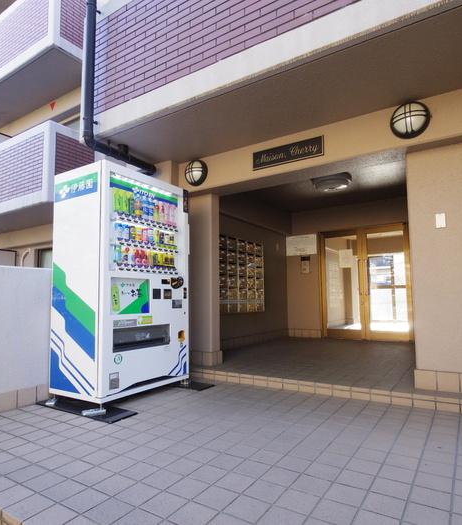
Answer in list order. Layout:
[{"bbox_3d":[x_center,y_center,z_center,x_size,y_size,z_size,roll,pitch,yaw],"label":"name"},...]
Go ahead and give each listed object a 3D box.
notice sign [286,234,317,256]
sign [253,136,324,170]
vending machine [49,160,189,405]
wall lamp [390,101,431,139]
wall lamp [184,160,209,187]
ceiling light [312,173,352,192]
[{"bbox_3d":[1.224,-0.295,5.985,0.540,0.340,0.020,-4,-6,31],"label":"notice sign"},{"bbox_3d":[0.523,-1.022,3.237,0.710,0.180,0.025,-4,-6,31],"label":"sign"},{"bbox_3d":[-0.966,0.185,3.169,0.650,1.860,1.020,-4,-6,31],"label":"vending machine"},{"bbox_3d":[1.393,-1.117,2.672,0.280,0.280,0.105,-4,-6,31],"label":"wall lamp"},{"bbox_3d":[-0.390,-0.979,3.742,0.280,0.280,0.105,-4,-6,31],"label":"wall lamp"},{"bbox_3d":[1.281,-0.975,4.365,0.490,0.150,0.490,-4,-6,31],"label":"ceiling light"}]

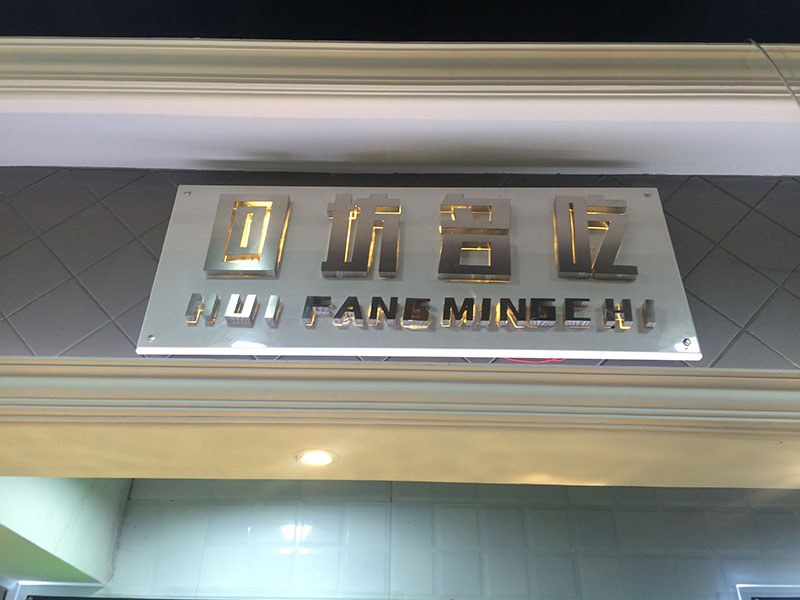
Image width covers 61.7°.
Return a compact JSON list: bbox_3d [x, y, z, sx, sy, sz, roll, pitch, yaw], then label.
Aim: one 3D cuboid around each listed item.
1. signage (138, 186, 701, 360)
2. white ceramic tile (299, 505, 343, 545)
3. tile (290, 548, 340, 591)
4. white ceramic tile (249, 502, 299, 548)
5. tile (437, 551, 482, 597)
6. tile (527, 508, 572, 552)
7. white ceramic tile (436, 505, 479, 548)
[{"bbox_3d":[0.041,-0.079,1.405,1.088,0.425,0.065,0,-33,0],"label":"signage"},{"bbox_3d":[-0.258,0.742,2.213,0.147,0.147,0.010,1,-31,0],"label":"white ceramic tile"},{"bbox_3d":[-0.260,0.867,2.129,0.148,0.148,0.010,1,-33,0],"label":"tile"},{"bbox_3d":[-0.408,0.739,2.212,0.148,0.148,0.010,1,-33,0],"label":"white ceramic tile"},{"bbox_3d":[0.190,0.876,2.128,0.148,0.148,0.010,1,-33,0],"label":"tile"},{"bbox_3d":[0.492,0.756,2.210,0.148,0.148,0.010,1,-33,0],"label":"tile"},{"bbox_3d":[0.193,0.748,2.209,0.147,0.147,0.010,1,-31,0],"label":"white ceramic tile"}]

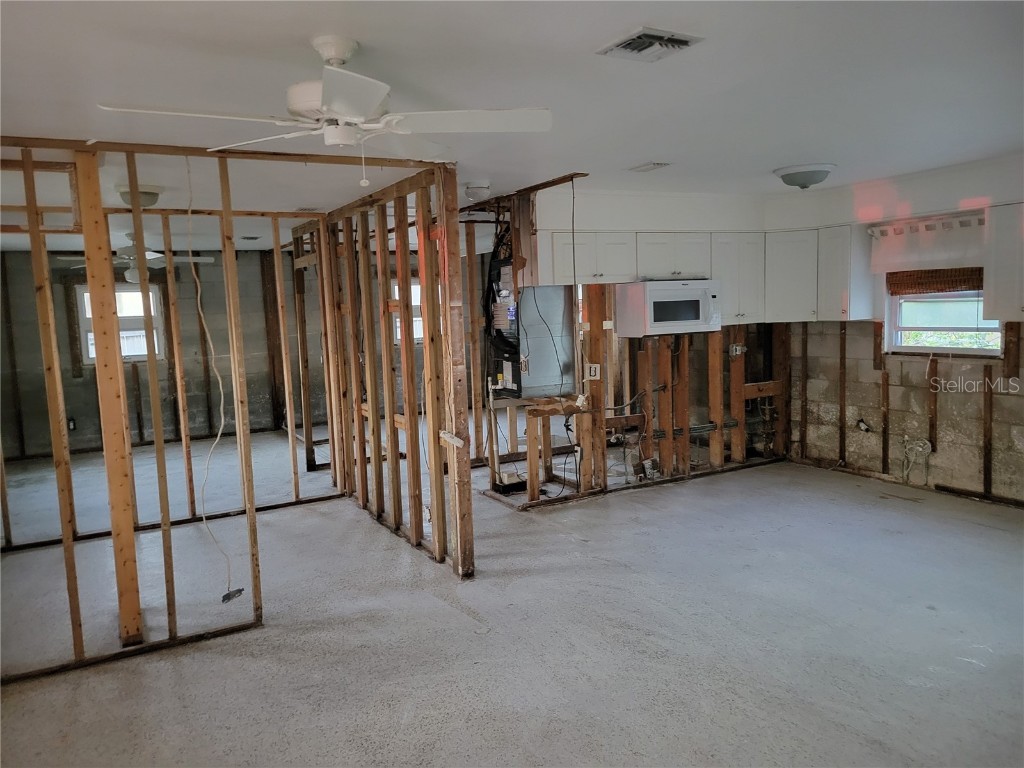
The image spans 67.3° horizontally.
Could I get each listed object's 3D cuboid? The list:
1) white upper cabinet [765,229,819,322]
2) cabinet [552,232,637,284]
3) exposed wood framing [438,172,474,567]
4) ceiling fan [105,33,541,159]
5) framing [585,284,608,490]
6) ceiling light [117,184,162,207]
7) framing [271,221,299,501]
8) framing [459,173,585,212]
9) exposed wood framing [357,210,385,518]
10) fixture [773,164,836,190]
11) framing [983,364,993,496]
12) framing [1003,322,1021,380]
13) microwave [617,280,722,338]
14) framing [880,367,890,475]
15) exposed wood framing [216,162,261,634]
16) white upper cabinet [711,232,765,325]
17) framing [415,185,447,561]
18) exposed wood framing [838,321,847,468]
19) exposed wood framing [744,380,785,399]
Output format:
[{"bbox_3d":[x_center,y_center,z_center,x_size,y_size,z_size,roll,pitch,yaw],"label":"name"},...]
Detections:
[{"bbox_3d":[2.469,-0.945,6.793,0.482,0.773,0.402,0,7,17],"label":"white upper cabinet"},{"bbox_3d":[0.566,-0.972,6.018,0.783,0.389,0.328,-5,7,-28],"label":"cabinet"},{"bbox_3d":[-0.330,-0.036,4.568,0.089,2.405,0.100,-6,7,-28],"label":"exposed wood framing"},{"bbox_3d":[-0.559,-0.873,2.314,1.274,0.311,1.274,-6,7,-29],"label":"ceiling fan"},{"bbox_3d":[0.695,0.019,6.343,0.143,1.709,0.089,-6,7,-28],"label":"framing"},{"bbox_3d":[-2.331,-1.171,4.833,0.281,0.120,0.281,-6,7,-29],"label":"ceiling light"},{"bbox_3d":[-1.888,-0.188,6.382,0.038,2.345,0.089,-5,7,-28],"label":"framing"},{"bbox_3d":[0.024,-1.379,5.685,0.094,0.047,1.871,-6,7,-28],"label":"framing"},{"bbox_3d":[-1.058,-0.120,5.840,0.084,2.317,0.089,-6,7,-28],"label":"exposed wood framing"},{"bbox_3d":[1.913,-1.338,5.024,0.391,0.127,0.391,-6,7,-29],"label":"fixture"},{"bbox_3d":[3.474,0.349,5.605,0.024,0.977,0.043,-6,7,-29],"label":"framing"},{"bbox_3d":[3.554,-0.238,5.450,0.040,0.394,0.103,-6,7,-28],"label":"framing"},{"bbox_3d":[1.276,-0.625,6.247,0.765,0.417,0.389,-6,7,-28],"label":"microwave"},{"bbox_3d":[3.144,0.313,6.495,0.019,0.910,0.040,-5,7,-28],"label":"framing"},{"bbox_3d":[-1.400,0.060,3.958,0.039,2.366,0.089,-6,7,-29],"label":"exposed wood framing"},{"bbox_3d":[1.868,-0.910,6.723,0.617,0.775,0.328,-5,7,-28],"label":"white upper cabinet"},{"bbox_3d":[-0.486,-0.030,4.787,0.084,2.317,0.089,-6,7,-28],"label":"framing"},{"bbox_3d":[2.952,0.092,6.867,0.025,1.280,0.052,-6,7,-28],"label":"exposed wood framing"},{"bbox_3d":[2.366,0.060,7.277,0.472,0.133,0.040,-6,7,-28],"label":"exposed wood framing"}]

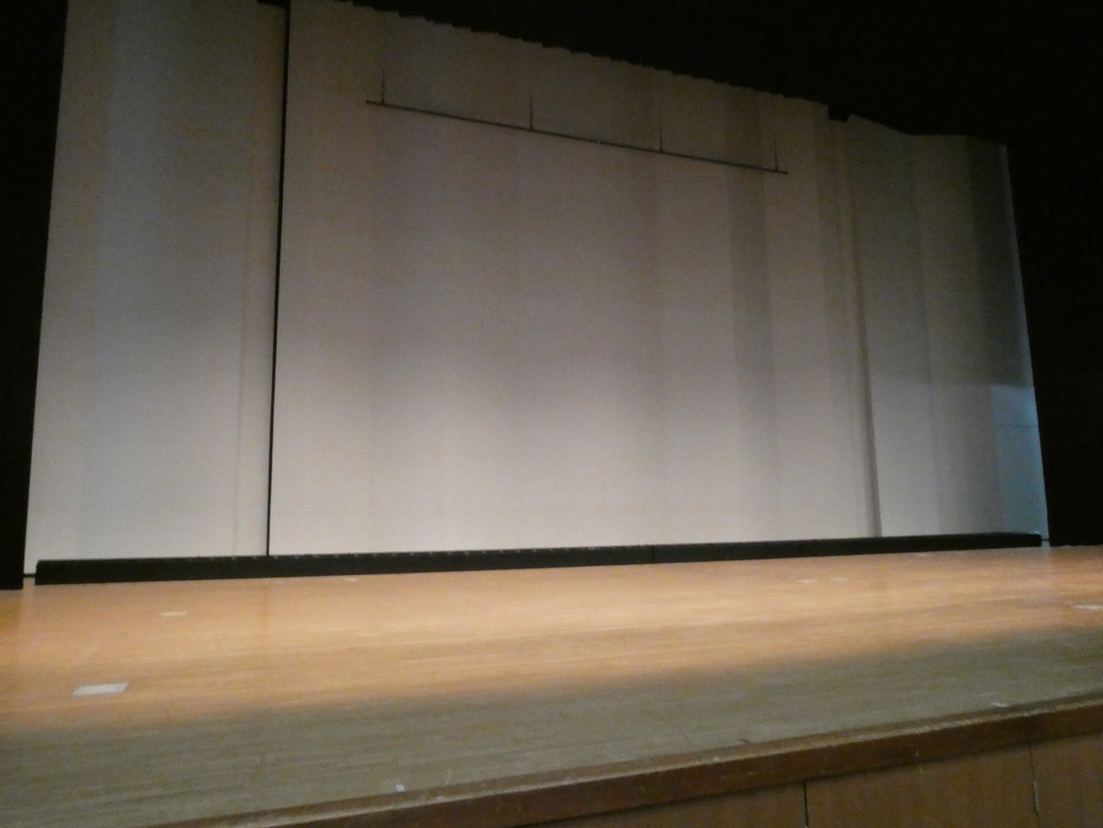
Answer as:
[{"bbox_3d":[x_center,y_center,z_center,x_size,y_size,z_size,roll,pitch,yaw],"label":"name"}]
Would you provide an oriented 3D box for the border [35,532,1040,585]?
[{"bbox_3d":[1.862,2.404,13.332,18.390,0.304,0.300,2,-8,-20],"label":"border"}]

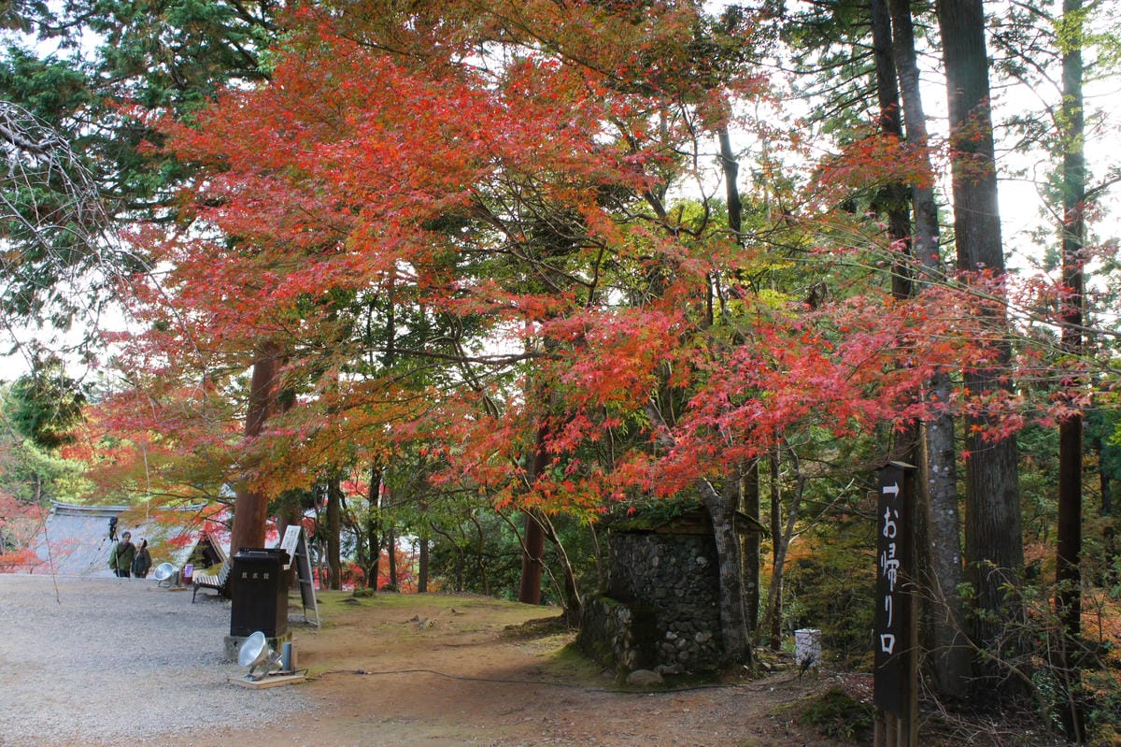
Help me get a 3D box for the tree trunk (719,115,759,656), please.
[{"bbox_3d":[2.479,0.017,11.765,0.380,7.300,0.350,0,-9,0],"label":"tree trunk"}]

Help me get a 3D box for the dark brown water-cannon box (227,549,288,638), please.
[{"bbox_3d":[-3.749,2.759,10.597,0.600,1.030,0.380,-2,-9,10],"label":"dark brown water-cannon box"}]

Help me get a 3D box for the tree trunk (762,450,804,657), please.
[{"bbox_3d":[2.838,2.259,10.750,0.520,2.600,0.400,0,-9,0],"label":"tree trunk"}]

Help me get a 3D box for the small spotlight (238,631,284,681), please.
[{"bbox_3d":[-3.224,3.038,9.050,0.420,0.500,0.470,-7,-11,38],"label":"small spotlight"}]

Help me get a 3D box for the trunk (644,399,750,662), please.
[{"bbox_3d":[1.625,1.877,10.050,1.200,3.150,0.550,0,-9,0],"label":"trunk"}]

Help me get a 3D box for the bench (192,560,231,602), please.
[{"bbox_3d":[-7.057,4.144,17.008,0.680,0.780,1.700,4,-10,-23],"label":"bench"}]

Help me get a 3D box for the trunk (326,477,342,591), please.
[{"bbox_3d":[-4.869,3.468,18.291,0.360,2.470,0.330,0,-9,0],"label":"trunk"}]

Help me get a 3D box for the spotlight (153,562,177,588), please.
[{"bbox_3d":[-8.248,4.202,17.500,0.420,0.480,0.460,-3,-9,20],"label":"spotlight"}]

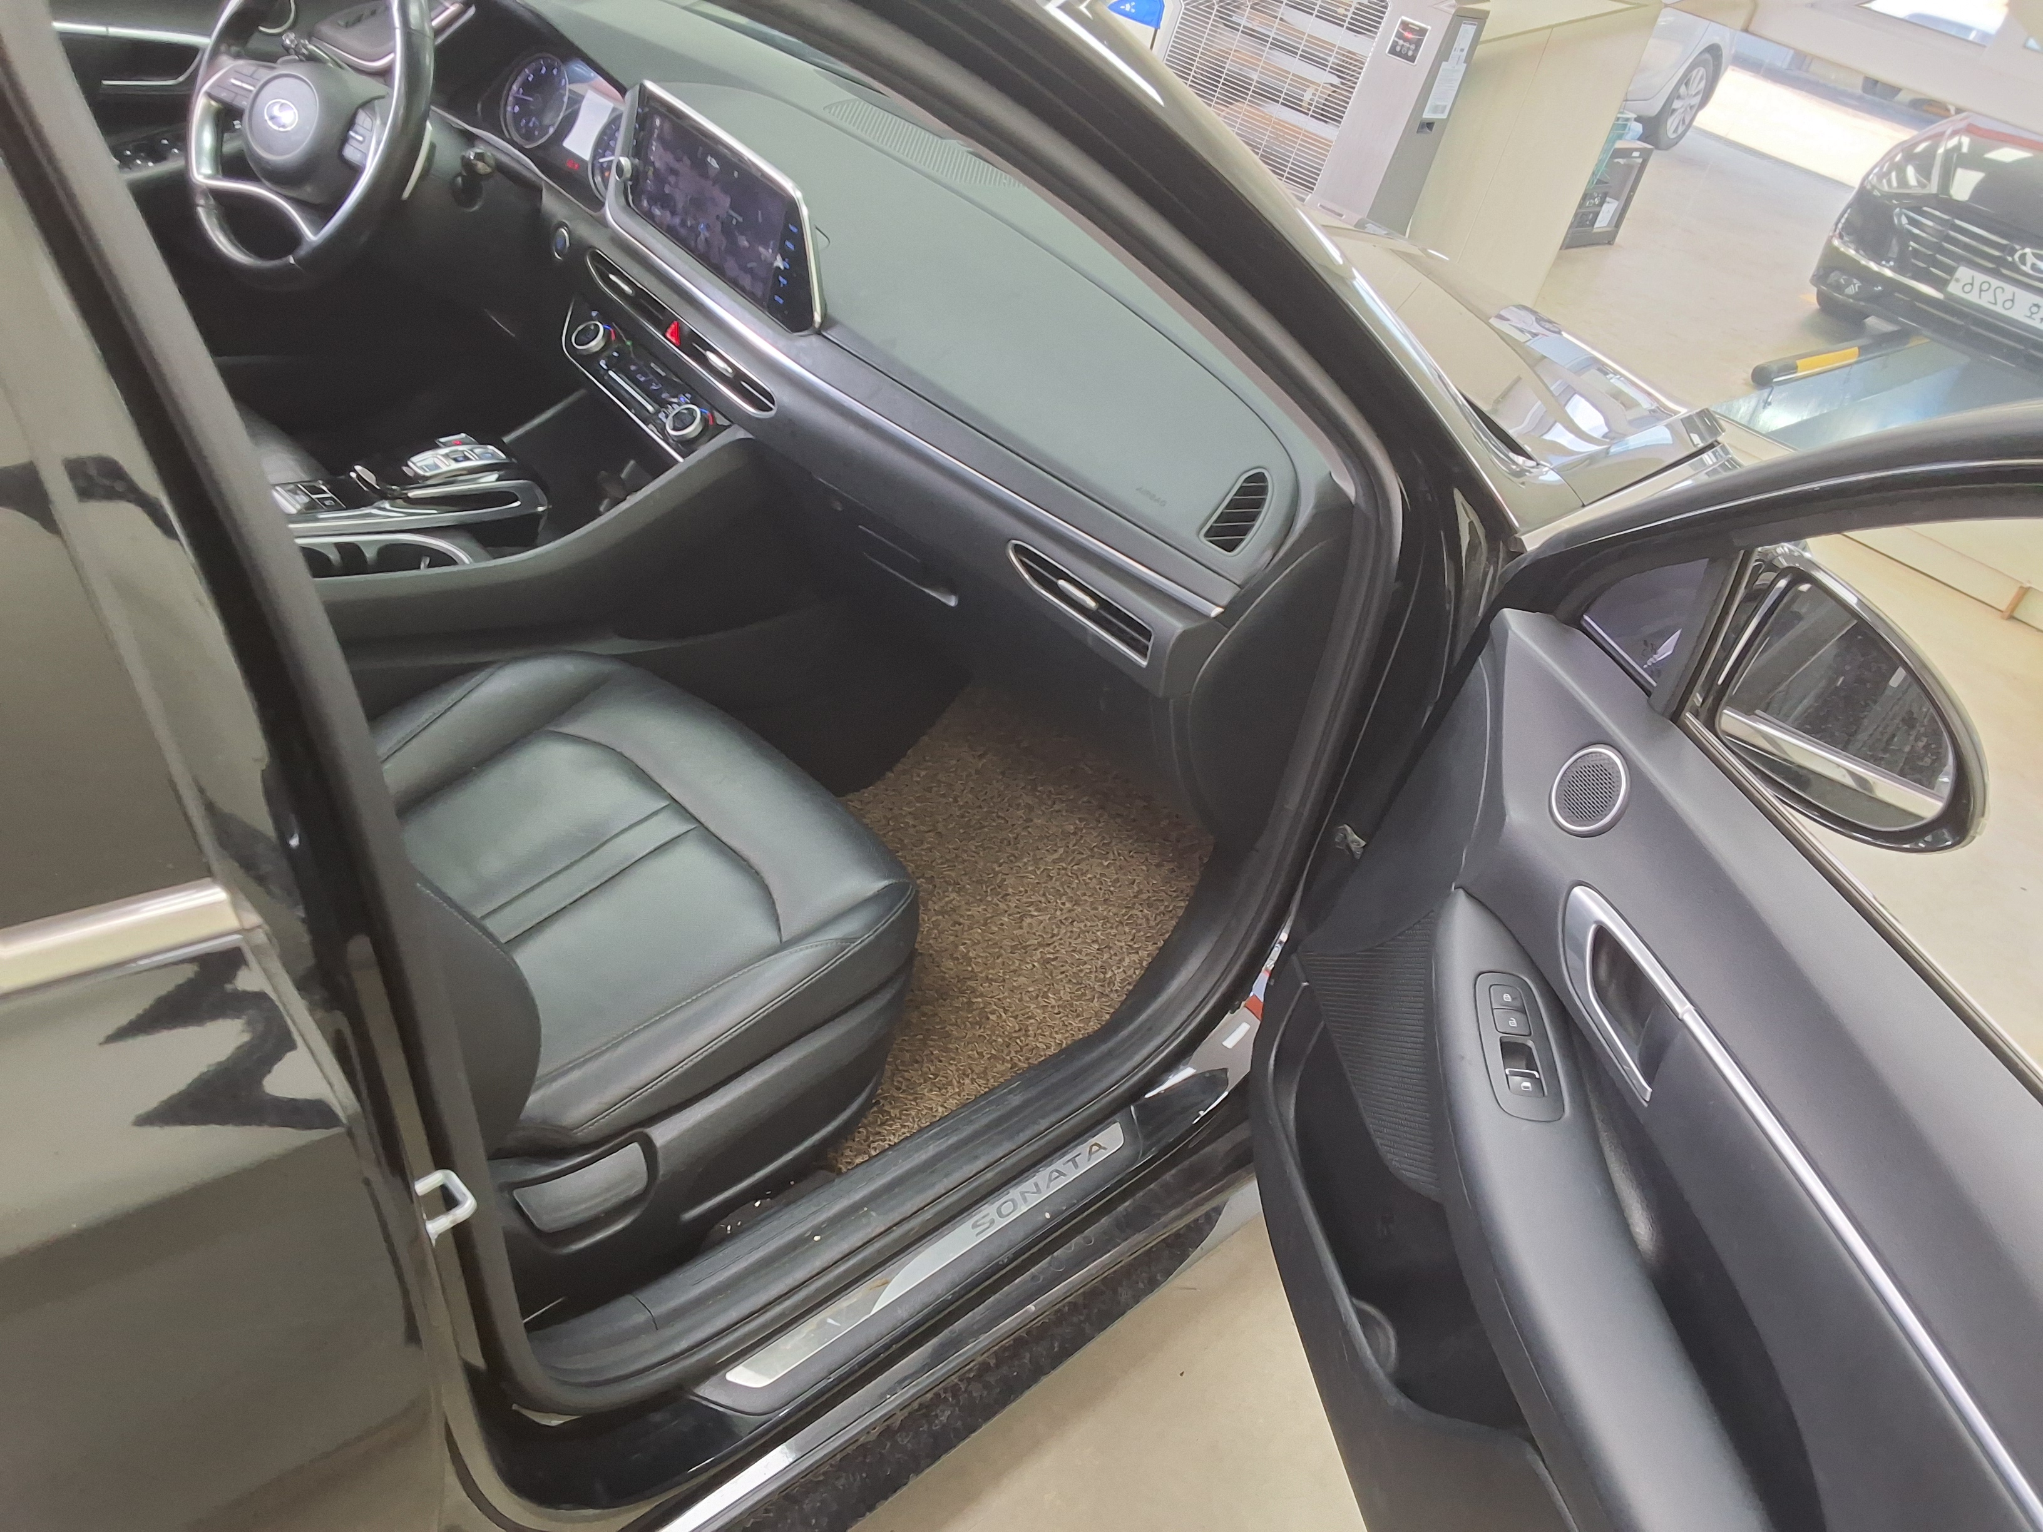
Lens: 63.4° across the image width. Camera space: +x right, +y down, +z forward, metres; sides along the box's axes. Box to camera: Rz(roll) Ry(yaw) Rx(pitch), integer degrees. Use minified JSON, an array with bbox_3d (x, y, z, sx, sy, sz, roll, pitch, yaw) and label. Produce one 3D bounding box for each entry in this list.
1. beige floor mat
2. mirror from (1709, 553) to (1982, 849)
[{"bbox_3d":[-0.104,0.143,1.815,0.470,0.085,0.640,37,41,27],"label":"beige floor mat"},{"bbox_3d":[0.614,-0.051,1.240,0.215,0.155,0.125,26,31,1],"label":"mirror"}]

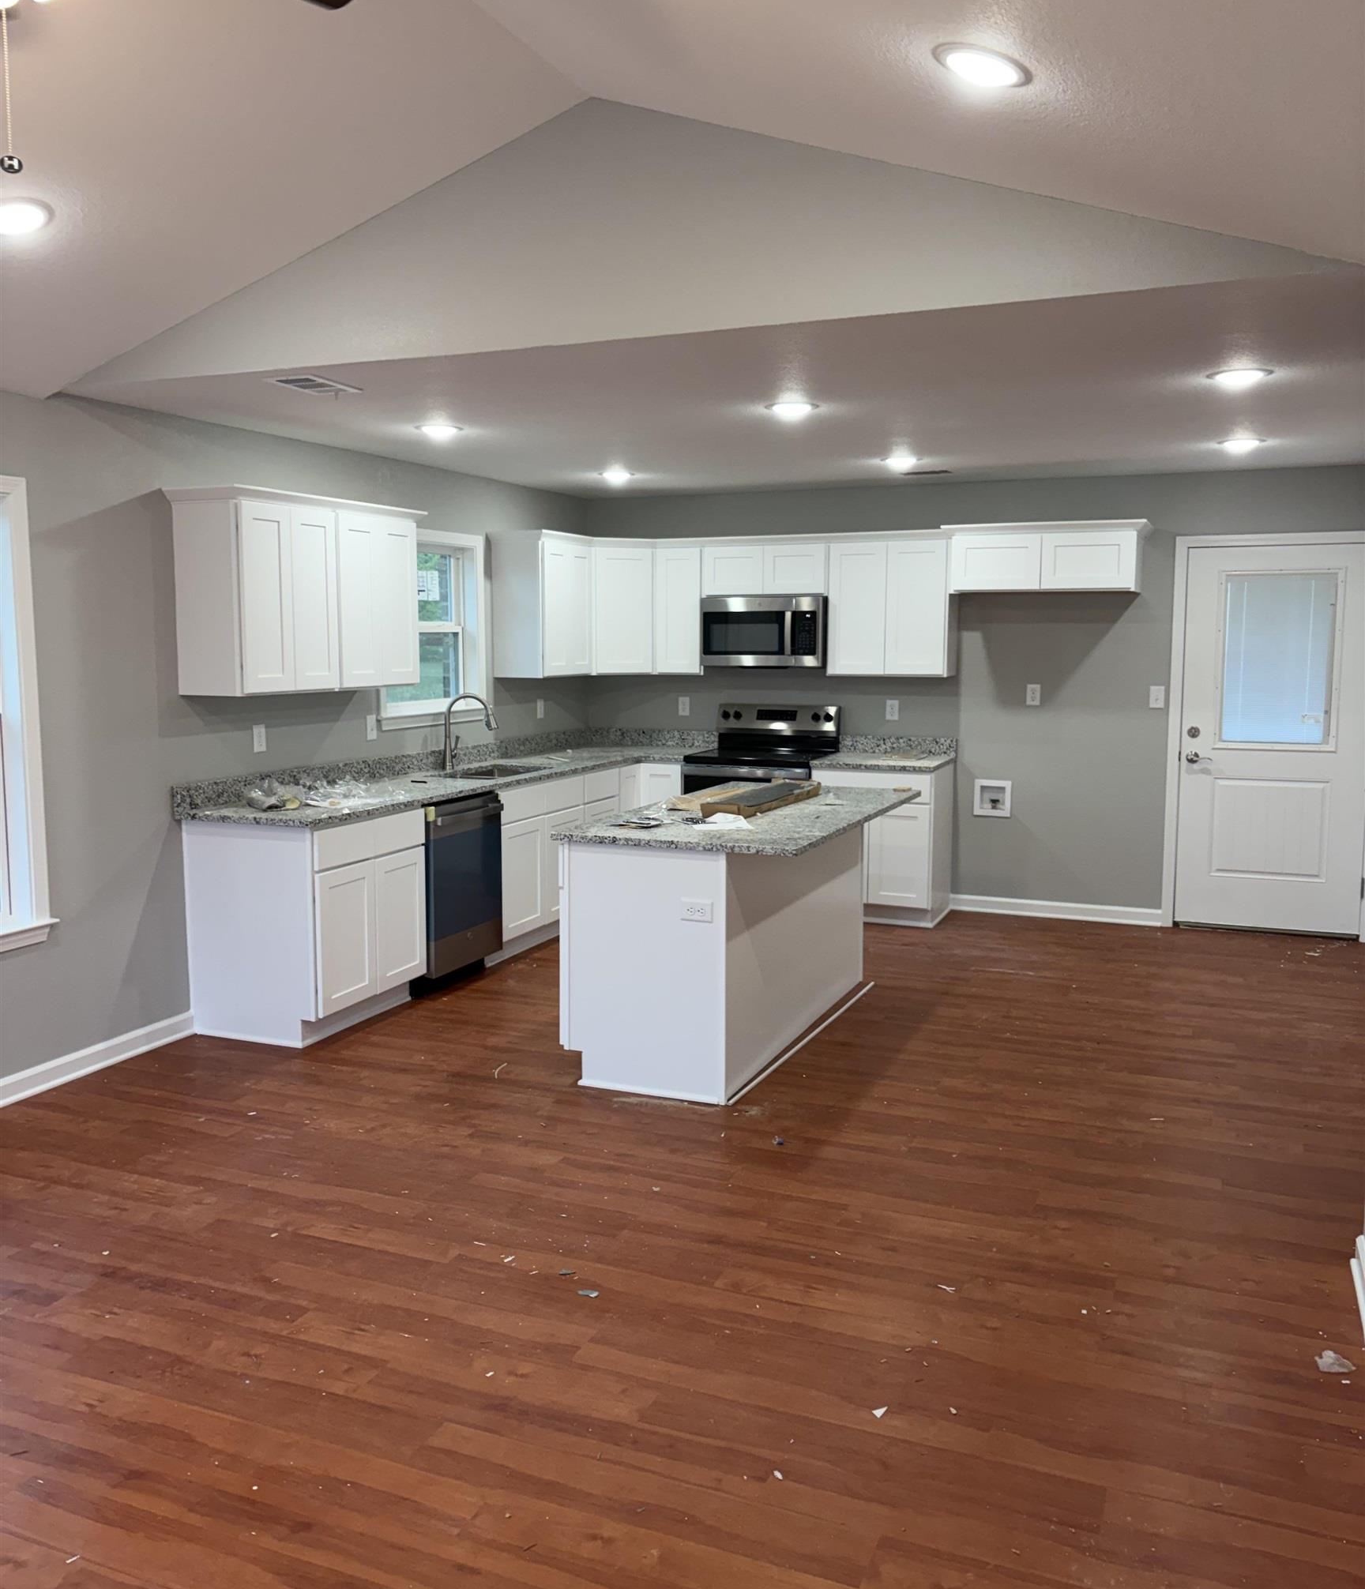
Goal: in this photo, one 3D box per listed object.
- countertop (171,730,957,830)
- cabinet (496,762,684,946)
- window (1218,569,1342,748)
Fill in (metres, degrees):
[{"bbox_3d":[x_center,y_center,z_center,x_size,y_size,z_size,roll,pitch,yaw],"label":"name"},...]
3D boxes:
[{"bbox_3d":[-0.212,-0.107,6.684,2.385,0.144,3.680,3,7,22],"label":"countertop"},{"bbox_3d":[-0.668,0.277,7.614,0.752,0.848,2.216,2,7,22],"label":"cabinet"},{"bbox_3d":[3.148,-0.706,7.218,0.590,0.943,0.045,3,7,22],"label":"window"}]

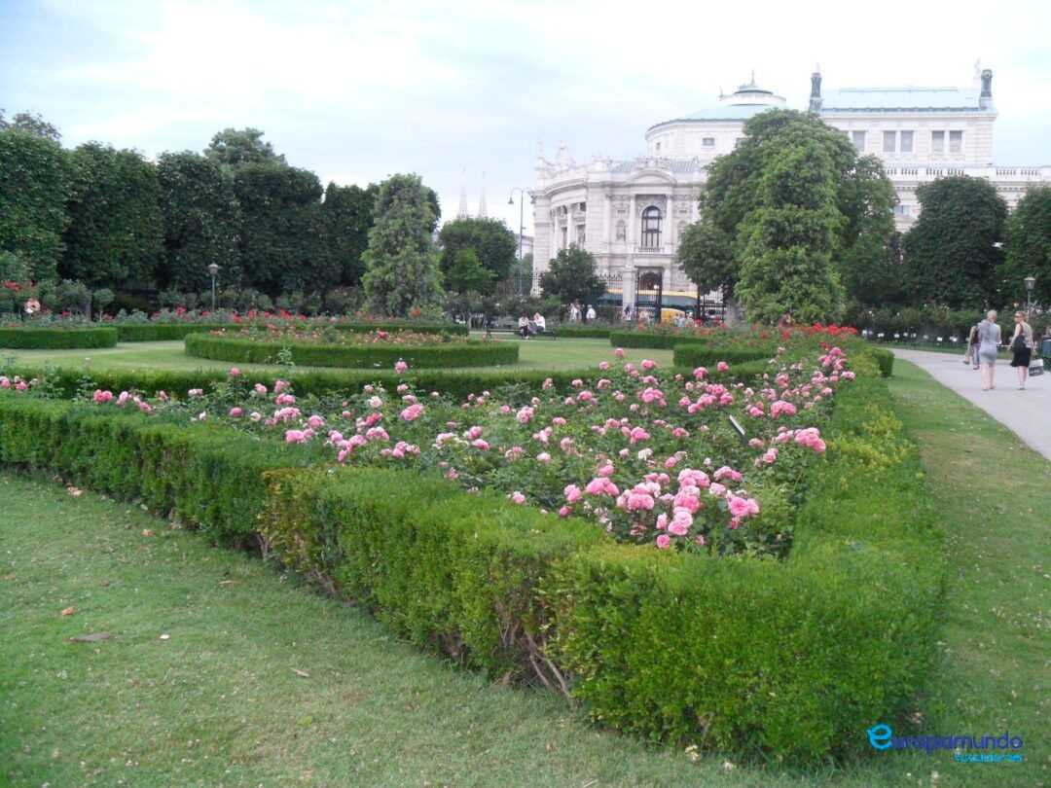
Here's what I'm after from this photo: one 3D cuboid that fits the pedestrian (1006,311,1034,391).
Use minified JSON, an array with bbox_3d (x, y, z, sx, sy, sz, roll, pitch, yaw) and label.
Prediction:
[{"bbox_3d":[10.370,-0.891,22.235,0.560,1.650,0.420,2,5,11],"label":"pedestrian"}]

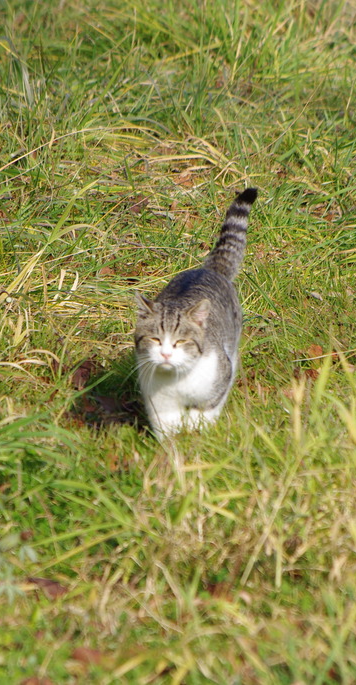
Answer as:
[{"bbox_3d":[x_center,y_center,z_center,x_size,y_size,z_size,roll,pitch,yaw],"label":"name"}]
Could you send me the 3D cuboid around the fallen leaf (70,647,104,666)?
[{"bbox_3d":[-0.118,0.410,11.149,0.044,0.018,0.035,0,8,0],"label":"fallen leaf"}]

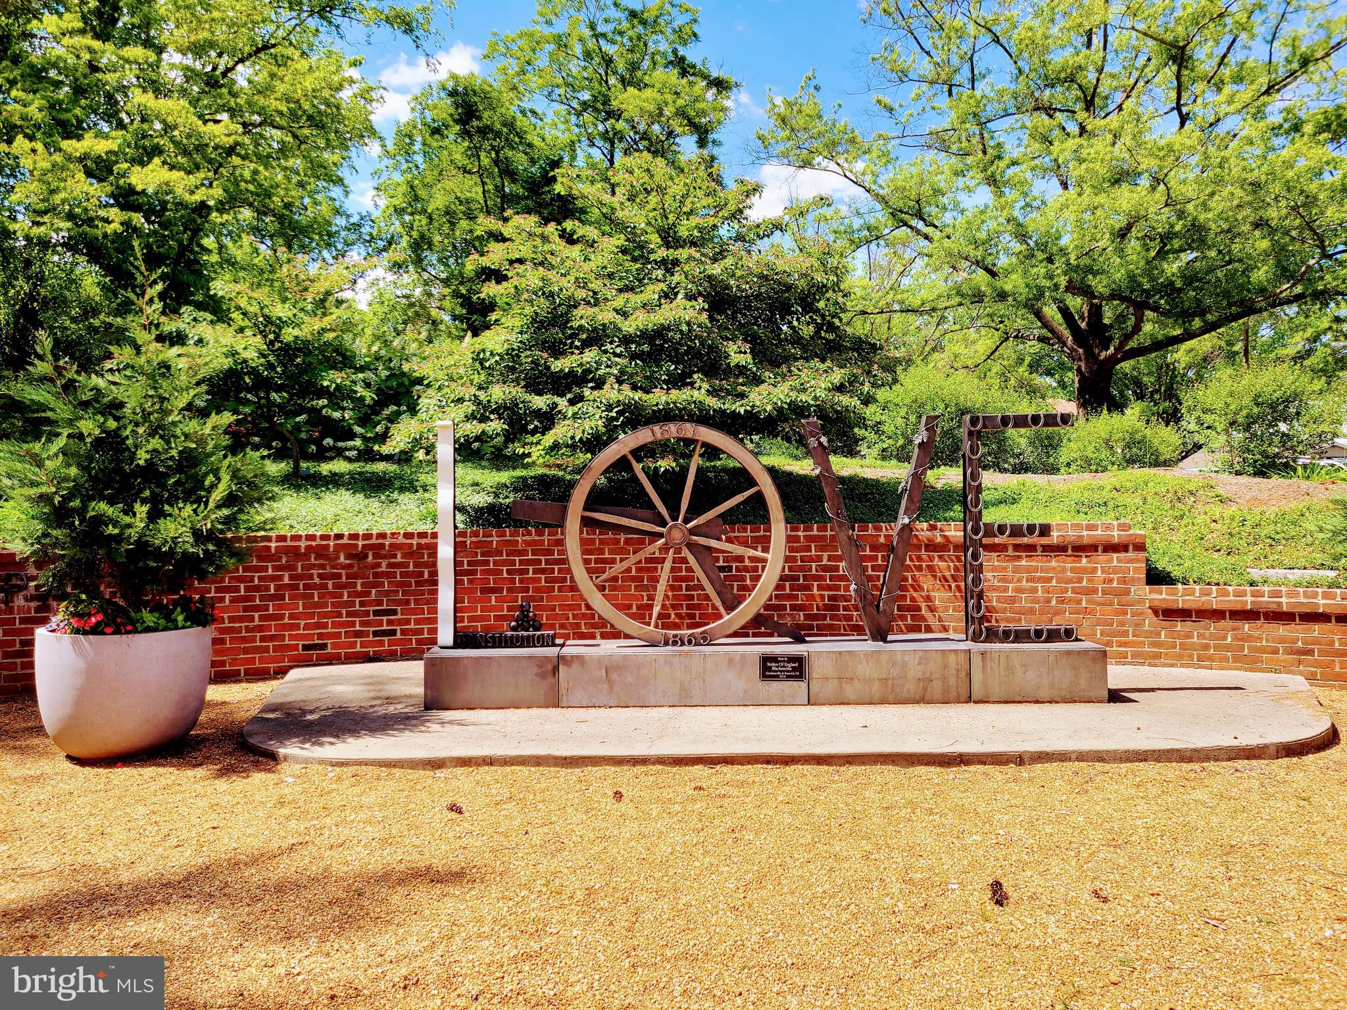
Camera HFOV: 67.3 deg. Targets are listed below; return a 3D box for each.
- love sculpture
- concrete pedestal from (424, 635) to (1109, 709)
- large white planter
[{"bbox_3d":[0.575,0.175,6.680,4.080,1.490,0.270,-1,0,1],"label":"love sculpture"},{"bbox_3d":[0.575,1.090,6.630,4.270,0.342,0.640,-1,0,1],"label":"concrete pedestal"},{"bbox_3d":[-3.040,1.026,5.630,0.870,0.660,0.870,-1,0,1],"label":"large white planter"}]

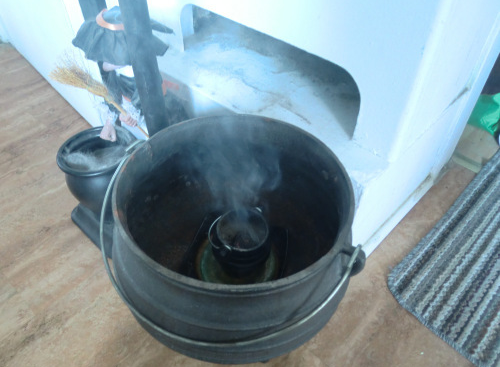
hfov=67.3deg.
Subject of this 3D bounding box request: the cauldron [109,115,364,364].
[{"bbox_3d":[-0.034,0.181,0.962,0.590,0.512,0.565,1,43,-1],"label":"cauldron"}]

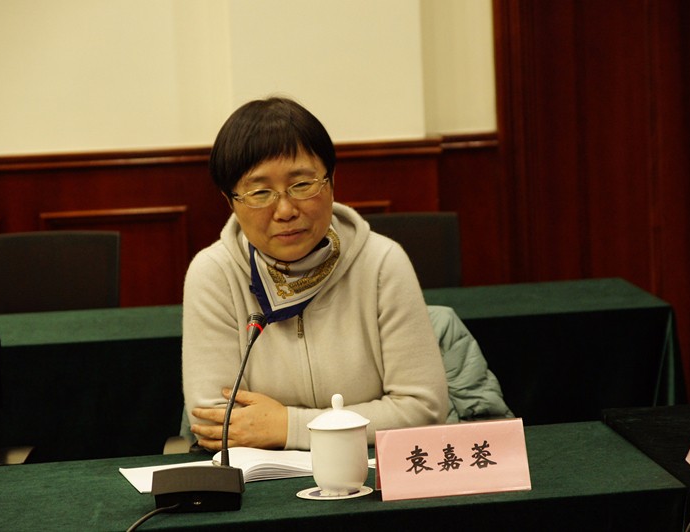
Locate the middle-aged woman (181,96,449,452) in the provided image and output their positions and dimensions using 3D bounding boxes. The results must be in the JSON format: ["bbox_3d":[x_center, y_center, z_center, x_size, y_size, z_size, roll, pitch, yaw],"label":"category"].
[{"bbox_3d":[-0.053,0.371,3.856,0.450,1.260,0.680,-3,7,-11],"label":"middle-aged woman"}]

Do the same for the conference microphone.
[{"bbox_3d":[-0.180,0.194,3.327,0.160,0.242,0.190,-3,7,-11],"label":"conference microphone"}]

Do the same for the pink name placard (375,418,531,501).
[{"bbox_3d":[0.143,0.257,3.342,0.200,0.090,0.074,-3,7,-11],"label":"pink name placard"}]

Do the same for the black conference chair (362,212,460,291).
[{"bbox_3d":[0.141,0.344,5.686,0.540,0.900,0.580,-3,7,-11],"label":"black conference chair"}]

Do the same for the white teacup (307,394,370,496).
[{"bbox_3d":[-0.011,0.239,3.347,0.086,0.138,0.086,-2,7,0],"label":"white teacup"}]

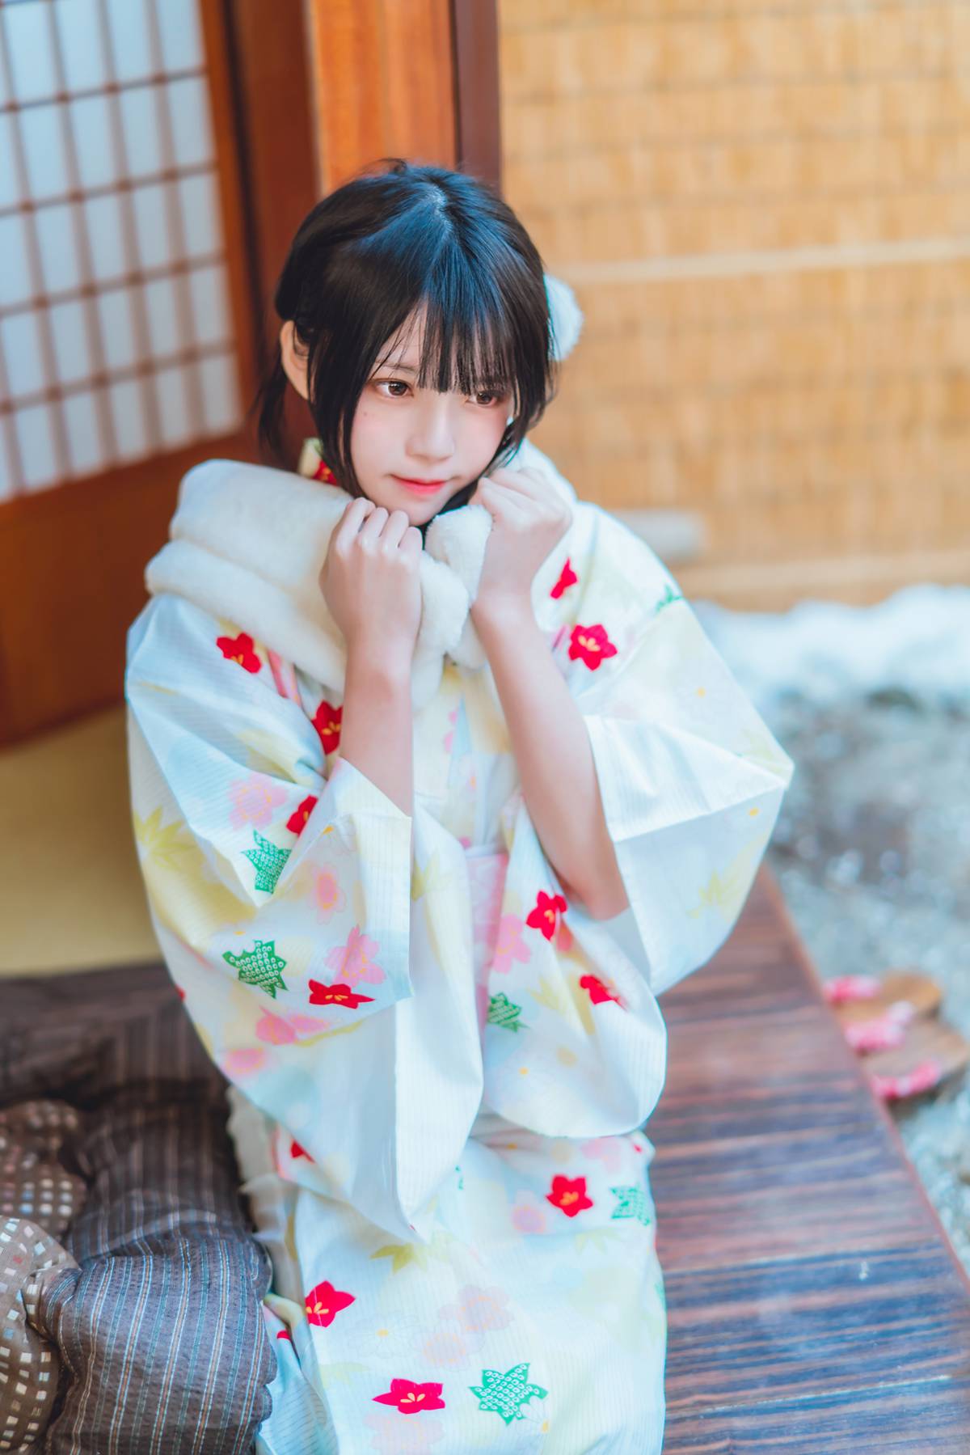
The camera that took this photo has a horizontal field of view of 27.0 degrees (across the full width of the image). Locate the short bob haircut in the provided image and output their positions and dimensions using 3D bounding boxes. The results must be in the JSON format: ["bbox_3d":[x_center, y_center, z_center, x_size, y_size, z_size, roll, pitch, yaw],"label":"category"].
[{"bbox_3d":[-0.058,-0.281,1.430,0.187,0.235,0.210,-7,36,-26],"label":"short bob haircut"}]

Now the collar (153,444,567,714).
[{"bbox_3d":[-0.089,-0.120,1.490,0.300,0.170,0.230,-11,42,-20],"label":"collar"}]

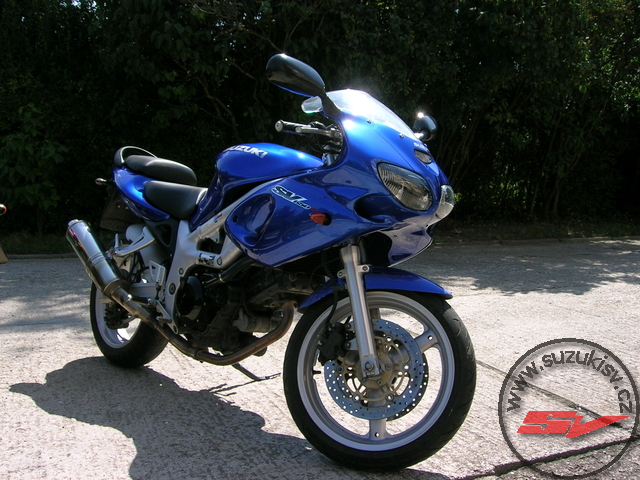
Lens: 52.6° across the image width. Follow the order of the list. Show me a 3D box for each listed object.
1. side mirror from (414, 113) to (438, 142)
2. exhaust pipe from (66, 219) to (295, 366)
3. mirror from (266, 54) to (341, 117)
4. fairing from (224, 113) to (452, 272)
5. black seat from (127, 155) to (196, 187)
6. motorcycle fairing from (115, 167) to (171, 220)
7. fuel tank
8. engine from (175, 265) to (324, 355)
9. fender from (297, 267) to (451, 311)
[{"bbox_3d":[0.347,-0.388,2.232,0.120,0.140,0.215,7,-1,28],"label":"side mirror"},{"bbox_3d":[-0.617,0.183,2.518,1.260,0.440,0.270,6,-1,45],"label":"exhaust pipe"},{"bbox_3d":[-0.052,-0.440,1.829,0.215,0.140,0.120,7,-1,-28],"label":"mirror"},{"bbox_3d":[0.085,-0.134,2.056,0.650,0.470,0.470,6,-1,45],"label":"fairing"},{"bbox_3d":[-0.715,-0.304,2.869,0.410,0.130,0.240,6,-1,45],"label":"black seat"},{"bbox_3d":[-0.721,-0.189,2.861,0.670,0.240,0.280,6,-1,45],"label":"motorcycle fairing"},{"bbox_3d":[-0.198,-0.186,2.342,0.560,0.340,0.340,6,-1,45],"label":"fuel tank"},{"bbox_3d":[-0.255,0.200,2.349,0.550,0.390,0.400,6,-1,45],"label":"engine"},{"bbox_3d":[0.179,0.166,1.986,0.450,0.195,0.140,10,-12,19],"label":"fender"}]

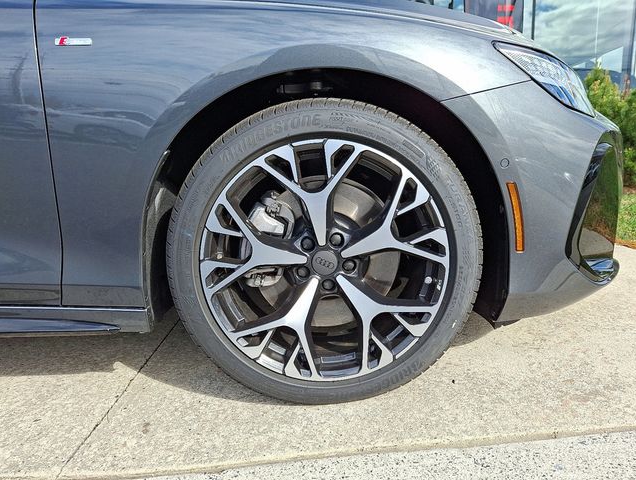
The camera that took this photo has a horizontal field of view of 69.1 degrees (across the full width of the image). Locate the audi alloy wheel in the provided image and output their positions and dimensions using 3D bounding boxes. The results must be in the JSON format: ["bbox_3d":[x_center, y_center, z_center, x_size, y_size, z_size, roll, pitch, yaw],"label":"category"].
[{"bbox_3d":[0.015,0.032,1.092,0.690,0.690,0.240,0,12,1],"label":"audi alloy wheel"}]

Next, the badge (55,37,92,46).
[{"bbox_3d":[-0.485,-0.394,0.917,0.074,0.019,0.005,0,5,1],"label":"badge"}]

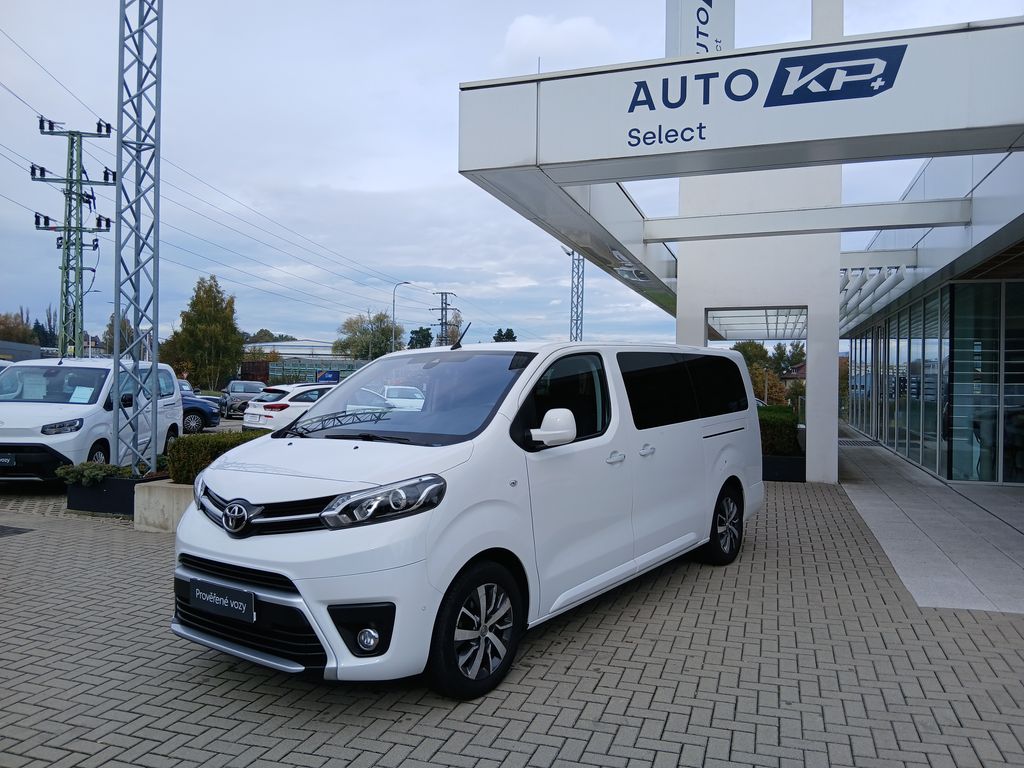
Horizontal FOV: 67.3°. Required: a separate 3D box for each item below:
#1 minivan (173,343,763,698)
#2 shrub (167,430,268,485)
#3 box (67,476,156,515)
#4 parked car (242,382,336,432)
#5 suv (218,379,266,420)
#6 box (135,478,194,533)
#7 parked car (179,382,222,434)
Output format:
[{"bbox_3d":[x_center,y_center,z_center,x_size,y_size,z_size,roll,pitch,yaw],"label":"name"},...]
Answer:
[{"bbox_3d":[0.105,0.600,5.700,1.980,1.900,4.980,0,1,37],"label":"minivan"},{"bbox_3d":[-2.850,0.865,9.200,1.150,0.480,2.200,1,0,19],"label":"shrub"},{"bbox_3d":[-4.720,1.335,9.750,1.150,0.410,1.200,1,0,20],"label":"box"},{"bbox_3d":[-4.500,0.770,19.100,1.800,1.480,4.500,1,1,38],"label":"parked car"},{"bbox_3d":[-10.800,0.600,30.400,1.800,1.500,4.300,0,0,-30],"label":"suv"},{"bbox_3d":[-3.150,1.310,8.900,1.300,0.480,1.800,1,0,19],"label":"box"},{"bbox_3d":[-10.000,0.680,20.800,4.200,1.500,1.780,0,0,-32],"label":"parked car"}]

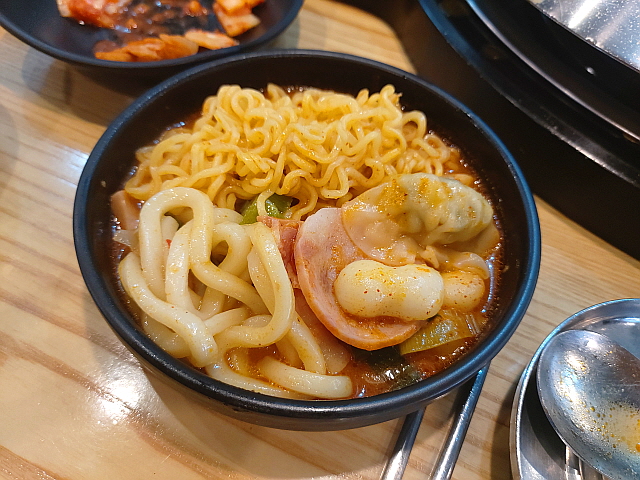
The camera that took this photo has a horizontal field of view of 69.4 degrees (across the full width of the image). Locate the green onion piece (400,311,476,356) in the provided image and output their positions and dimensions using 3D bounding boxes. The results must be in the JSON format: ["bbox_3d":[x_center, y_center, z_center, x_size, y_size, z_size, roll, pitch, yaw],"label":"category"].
[{"bbox_3d":[0.038,0.029,0.158,0.027,0.008,0.013,-11,58,-11],"label":"green onion piece"}]

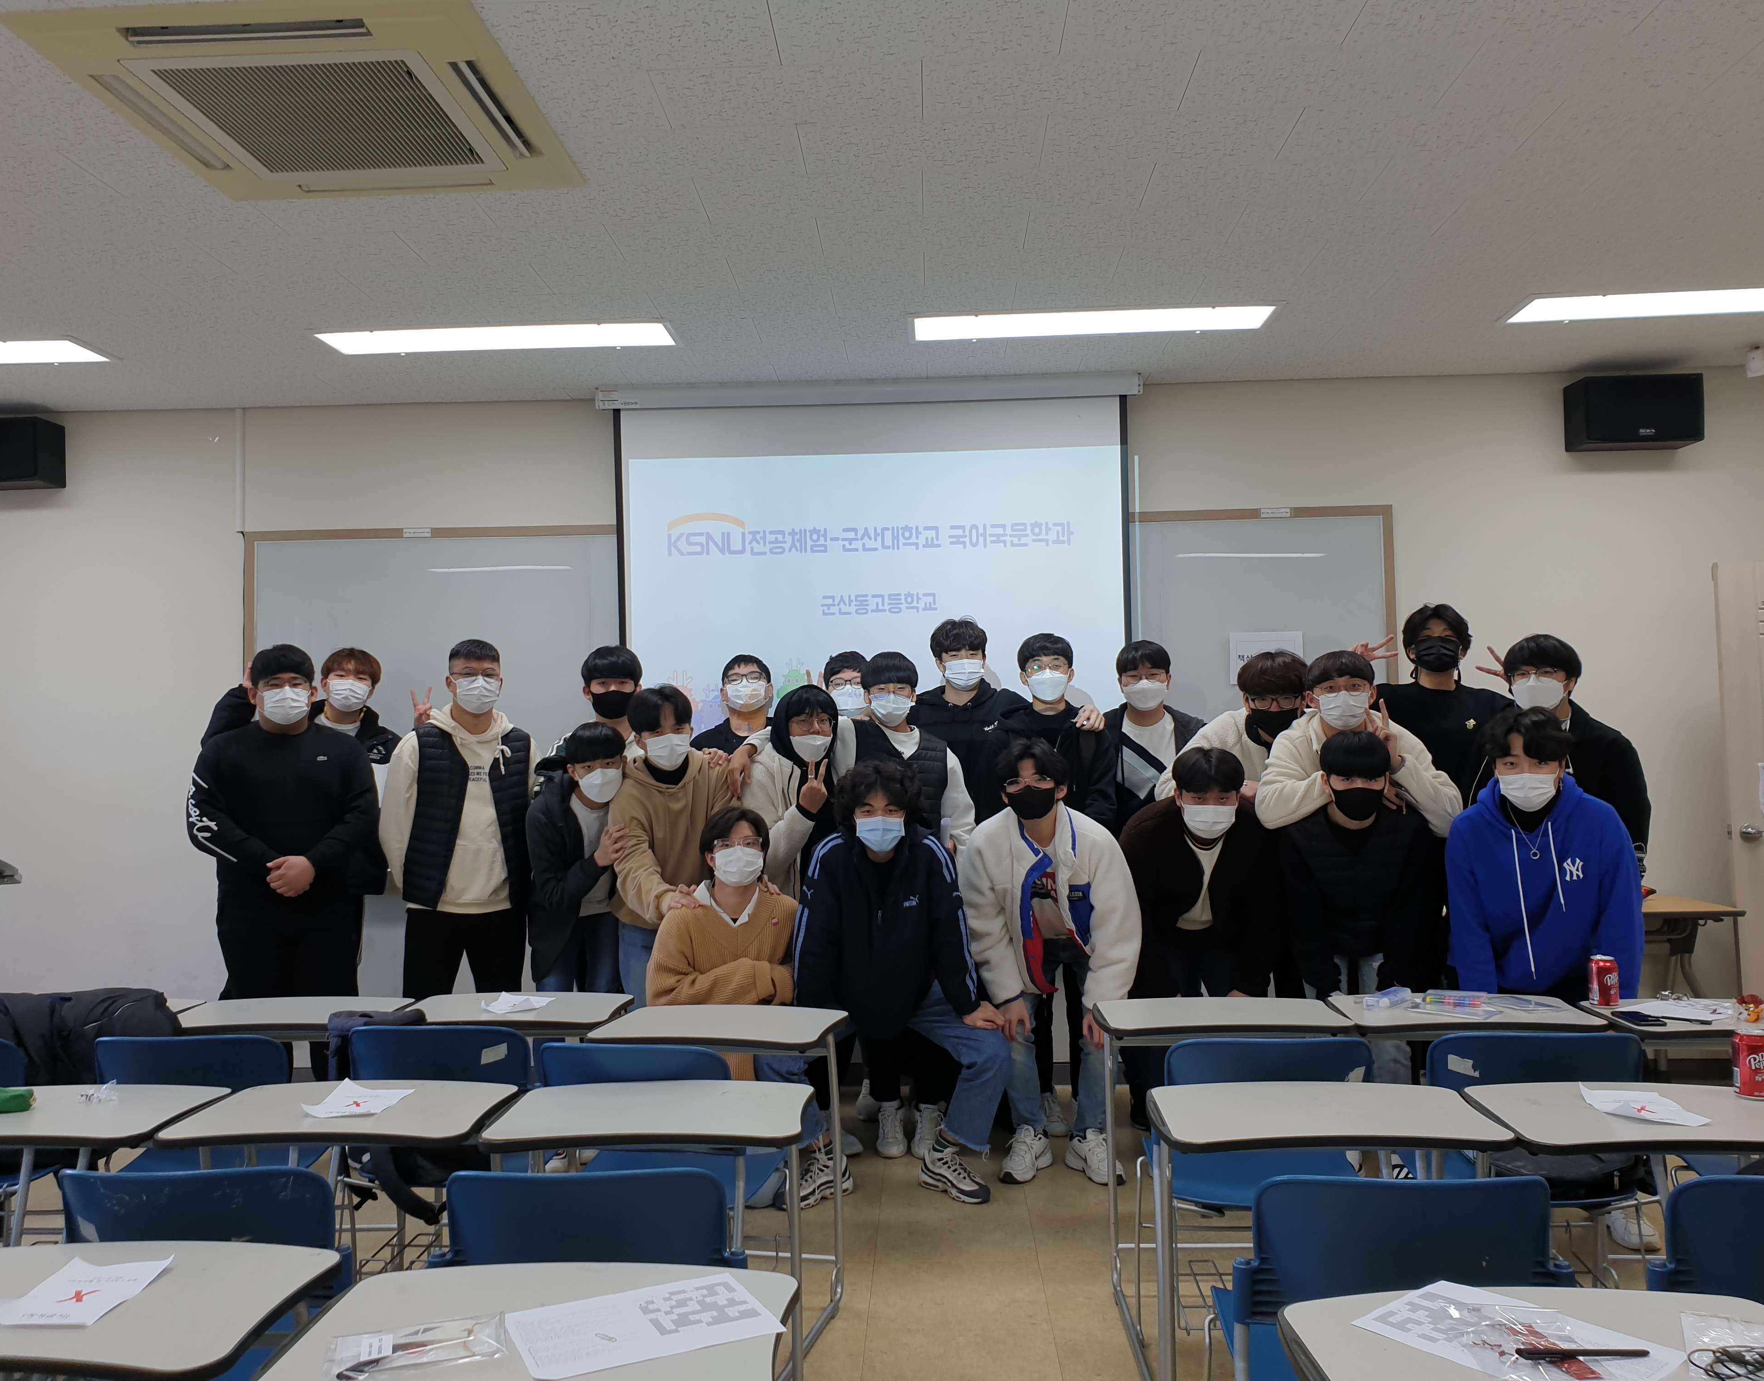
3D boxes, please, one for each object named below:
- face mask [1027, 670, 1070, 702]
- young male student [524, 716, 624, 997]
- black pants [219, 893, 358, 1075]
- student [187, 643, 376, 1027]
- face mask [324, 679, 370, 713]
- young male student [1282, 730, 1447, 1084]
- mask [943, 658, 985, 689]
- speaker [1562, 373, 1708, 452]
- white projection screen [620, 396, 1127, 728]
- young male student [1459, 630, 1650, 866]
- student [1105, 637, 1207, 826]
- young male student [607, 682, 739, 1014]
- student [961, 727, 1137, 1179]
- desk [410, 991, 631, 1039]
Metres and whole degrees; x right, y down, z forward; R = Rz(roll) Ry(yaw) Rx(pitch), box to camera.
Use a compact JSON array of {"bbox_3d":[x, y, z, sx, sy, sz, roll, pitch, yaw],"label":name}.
[{"bbox_3d":[0.604,-0.016,5.030,0.155,0.120,0.090,-2,-2,6],"label":"face mask"},{"bbox_3d":[-0.957,0.855,4.415,0.410,1.500,0.400,-1,-2,-23],"label":"young male student"},{"bbox_3d":[-1.853,1.112,4.318,0.430,0.960,0.300,-1,-1,-10],"label":"black pants"},{"bbox_3d":[-1.963,0.736,4.566,0.590,1.779,0.370,-1,-2,-16],"label":"student"},{"bbox_3d":[-1.849,0.017,4.784,0.155,0.118,0.085,-1,-5,-10],"label":"face mask"},{"bbox_3d":[1.450,0.831,4.166,0.490,1.430,0.560,-1,-1,5],"label":"young male student"},{"bbox_3d":[0.297,-0.060,5.016,0.150,0.115,0.085,-1,-5,-4],"label":"mask"},{"bbox_3d":[2.962,-1.089,5.454,0.448,0.258,0.179,-1,-2,1],"label":"speaker"},{"bbox_3d":[-0.029,-0.420,5.650,2.060,1.500,0.050,-1,-2,1],"label":"white projection screen"},{"bbox_3d":[2.190,0.676,4.510,0.570,1.716,0.380,-2,-2,19],"label":"young male student"},{"bbox_3d":[1.023,0.694,5.149,0.500,1.772,0.330,-1,-2,7],"label":"student"},{"bbox_3d":[-0.684,0.807,4.580,0.530,1.650,0.550,-1,-2,-14],"label":"young male student"},{"bbox_3d":[0.548,0.862,4.559,0.570,1.417,0.680,-1,-2,5],"label":"student"},{"bbox_3d":[-0.987,1.228,3.766,0.610,0.723,0.420,-1,-1,6],"label":"desk"}]

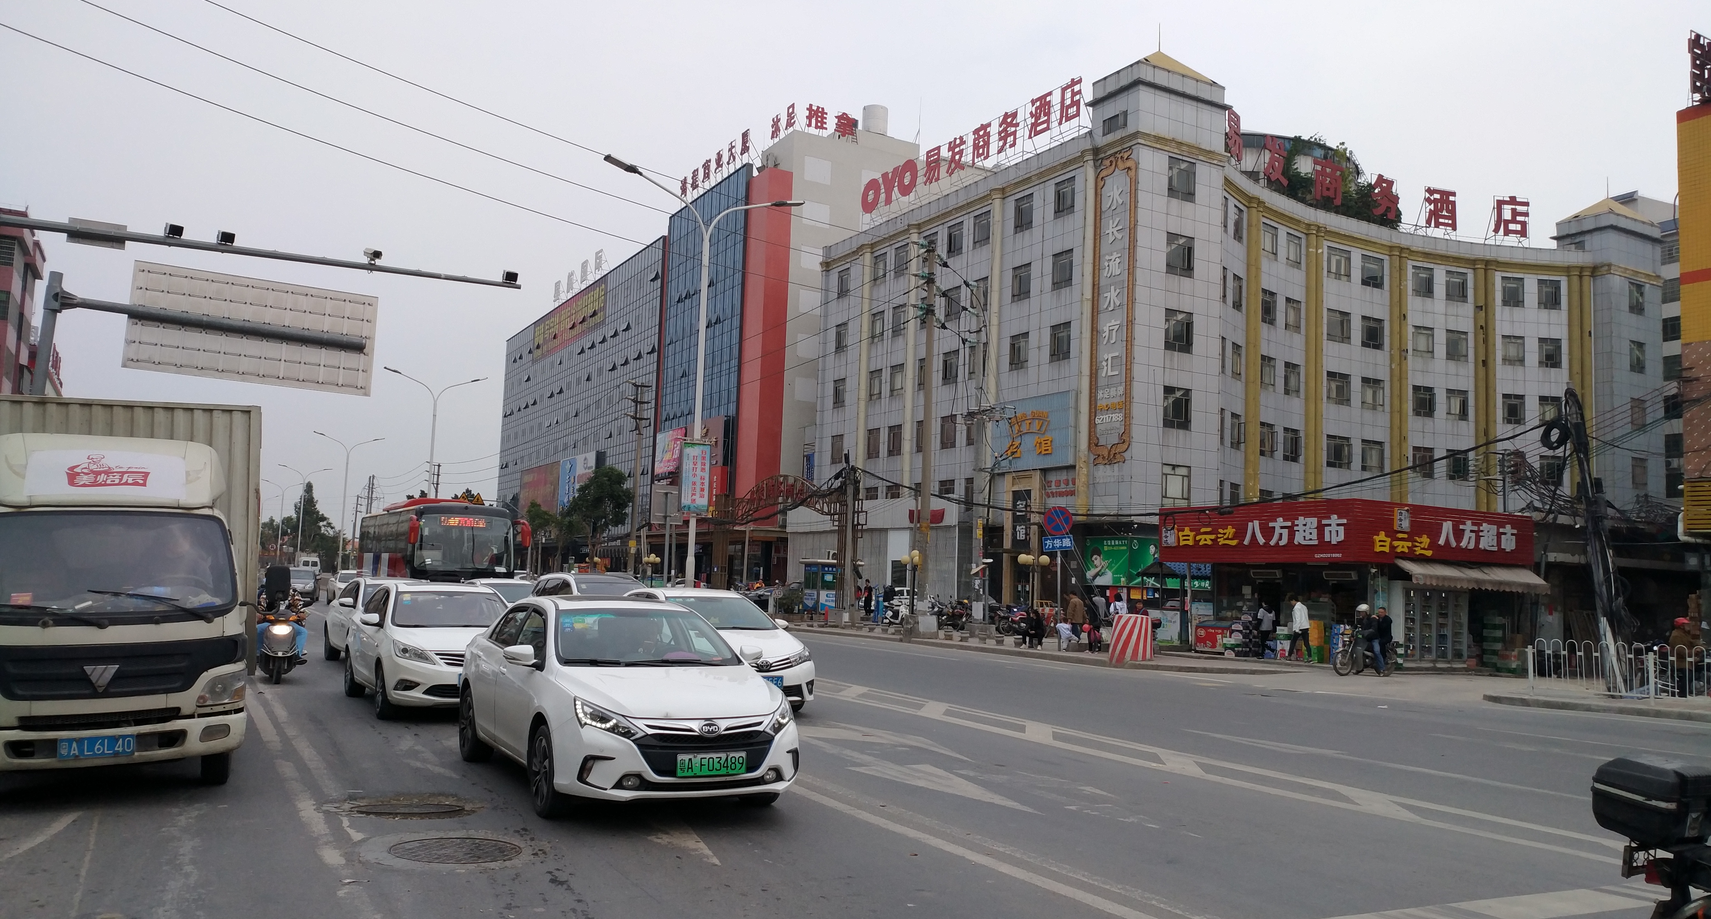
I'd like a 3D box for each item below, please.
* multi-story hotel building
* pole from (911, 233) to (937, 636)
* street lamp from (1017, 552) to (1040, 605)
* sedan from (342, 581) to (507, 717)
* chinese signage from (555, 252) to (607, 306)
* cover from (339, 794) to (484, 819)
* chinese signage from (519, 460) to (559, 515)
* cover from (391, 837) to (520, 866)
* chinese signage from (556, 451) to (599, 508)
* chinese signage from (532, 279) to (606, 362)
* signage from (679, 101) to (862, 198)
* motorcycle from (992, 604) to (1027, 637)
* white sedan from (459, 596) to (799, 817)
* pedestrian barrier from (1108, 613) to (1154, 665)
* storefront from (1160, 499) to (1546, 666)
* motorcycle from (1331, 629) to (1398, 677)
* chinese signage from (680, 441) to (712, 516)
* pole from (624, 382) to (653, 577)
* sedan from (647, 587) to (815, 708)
[{"bbox_3d":[22.376,-2.851,78.129,40.500,25.500,29.500,5,-6,-27],"label":"multi-story hotel building"},{"bbox_3d":[2.277,-0.811,43.491,0.500,13.252,0.500,2,-6,0],"label":"pole"},{"bbox_3d":[6.325,4.897,47.775,1.150,2.947,1.000,5,-6,-27],"label":"street lamp"},{"bbox_3d":[-5.014,2.269,16.318,1.820,1.490,4.620,5,-6,-27],"label":"sedan"},{"bbox_3d":[-31.716,-21.141,153.625,0.500,2.300,21.500,5,-6,-27],"label":"chinese signage"},{"bbox_3d":[-3.078,2.409,9.269,0.880,0.040,0.880,5,-6,-27],"label":"cover"},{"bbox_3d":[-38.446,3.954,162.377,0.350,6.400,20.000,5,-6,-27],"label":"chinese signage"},{"bbox_3d":[-2.318,2.273,7.712,0.740,0.040,0.740,5,-6,-27],"label":"cover"},{"bbox_3d":[-30.727,2.724,147.281,0.350,6.200,15.300,5,-6,-27],"label":"chinese signage"},{"bbox_3d":[-34.817,-16.191,160.627,0.400,5.200,34.000,5,-6,-27],"label":"chinese signage"},{"bbox_3d":[-8.505,-25.848,114.628,6.000,3.600,21.000,5,-6,-27],"label":"signage"},{"bbox_3d":[5.729,5.794,47.485,1.950,1.070,0.750,5,-6,-27],"label":"motorcycle"},{"bbox_3d":[-1.975,1.864,10.813,1.790,1.470,4.740,5,-6,-26],"label":"white sedan"},{"bbox_3d":[6.267,4.076,30.300,0.980,1.100,0.900,1,-5,12],"label":"pedestrian barrier"},{"bbox_3d":[13.630,3.634,37.778,6.800,4.300,7.500,5,-6,-27],"label":"storefront"},{"bbox_3d":[11.964,4.561,31.352,1.920,1.070,0.720,4,-6,-20],"label":"motorcycle"},{"bbox_3d":[-3.314,0.389,27.852,0.600,1.500,0.250,5,-6,-27],"label":"chinese signage"},{"bbox_3d":[-11.561,1.780,70.487,1.500,11.700,0.450,5,-6,-27],"label":"pole"},{"bbox_3d":[-2.129,2.495,17.834,1.780,1.480,4.620,5,-6,-27],"label":"sedan"}]

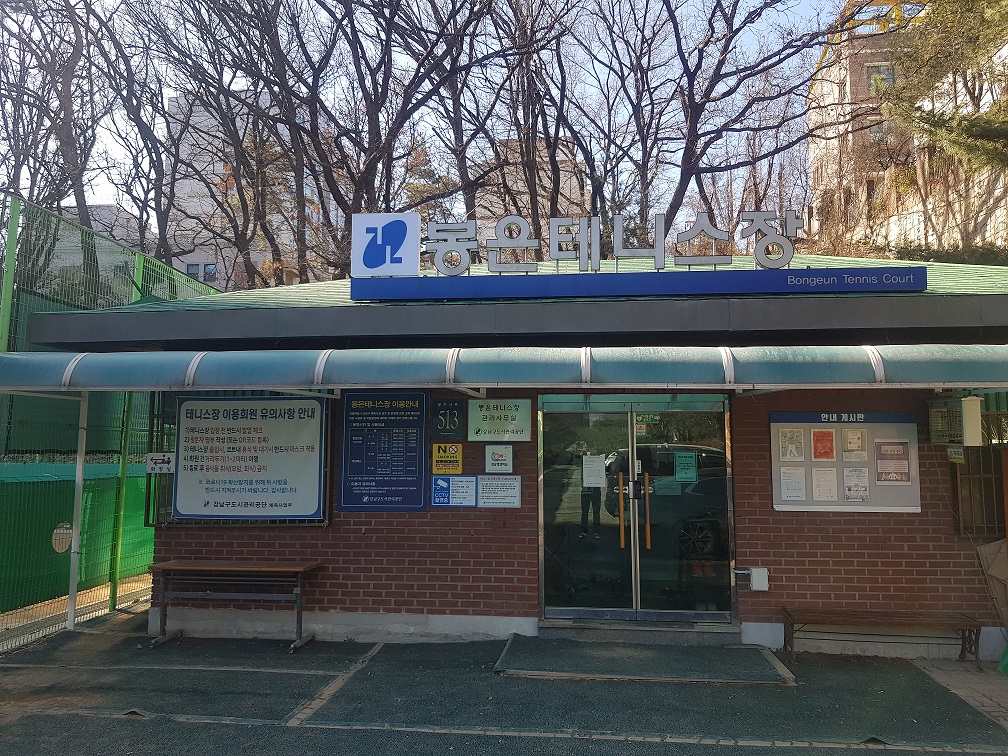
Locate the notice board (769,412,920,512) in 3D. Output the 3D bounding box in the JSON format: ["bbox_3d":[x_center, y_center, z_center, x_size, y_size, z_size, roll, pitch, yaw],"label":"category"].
[{"bbox_3d":[3.088,0.762,6.876,1.279,0.891,0.045,0,-7,6],"label":"notice board"}]

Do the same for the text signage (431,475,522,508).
[{"bbox_3d":[-0.258,1.082,7.193,0.852,0.301,0.030,0,-7,6],"label":"text signage"}]

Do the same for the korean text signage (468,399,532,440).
[{"bbox_3d":[-0.040,0.408,7.248,0.604,0.399,0.030,0,-7,6],"label":"korean text signage"}]

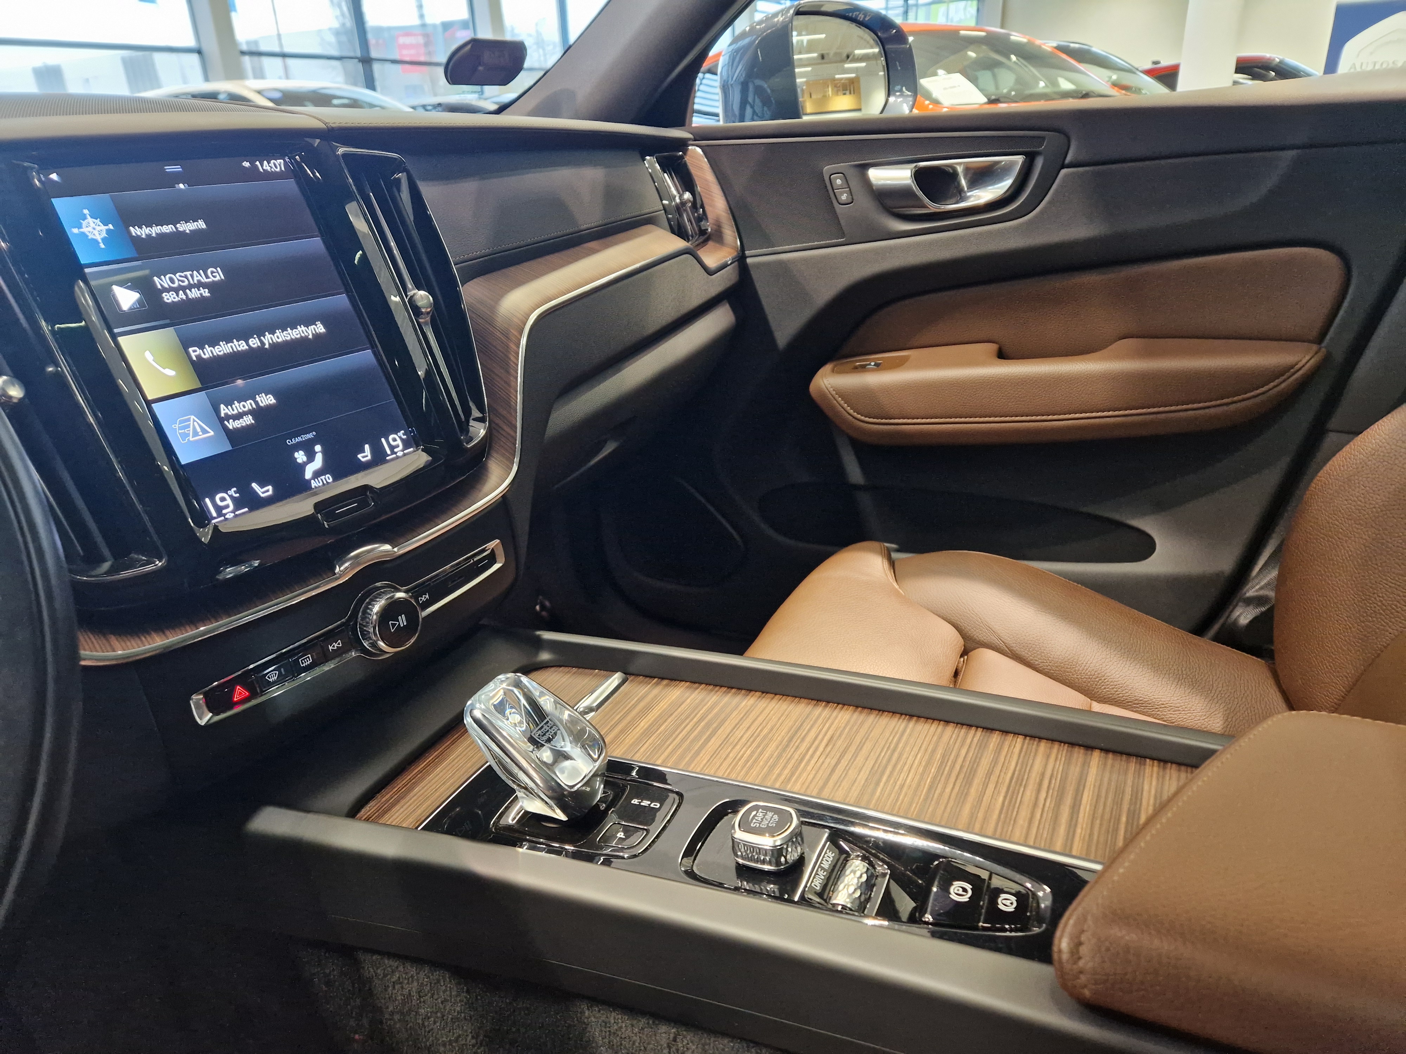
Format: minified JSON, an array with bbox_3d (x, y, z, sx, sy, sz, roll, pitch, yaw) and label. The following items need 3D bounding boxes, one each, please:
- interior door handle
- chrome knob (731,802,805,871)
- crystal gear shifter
[{"bbox_3d":[0.258,-0.360,0.989,0.157,0.050,0.040,5,22,26],"label":"interior door handle"},{"bbox_3d":[0.029,0.139,0.424,0.029,0.015,0.029,5,22,26],"label":"chrome knob"},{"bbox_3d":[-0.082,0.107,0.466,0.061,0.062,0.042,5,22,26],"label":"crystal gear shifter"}]

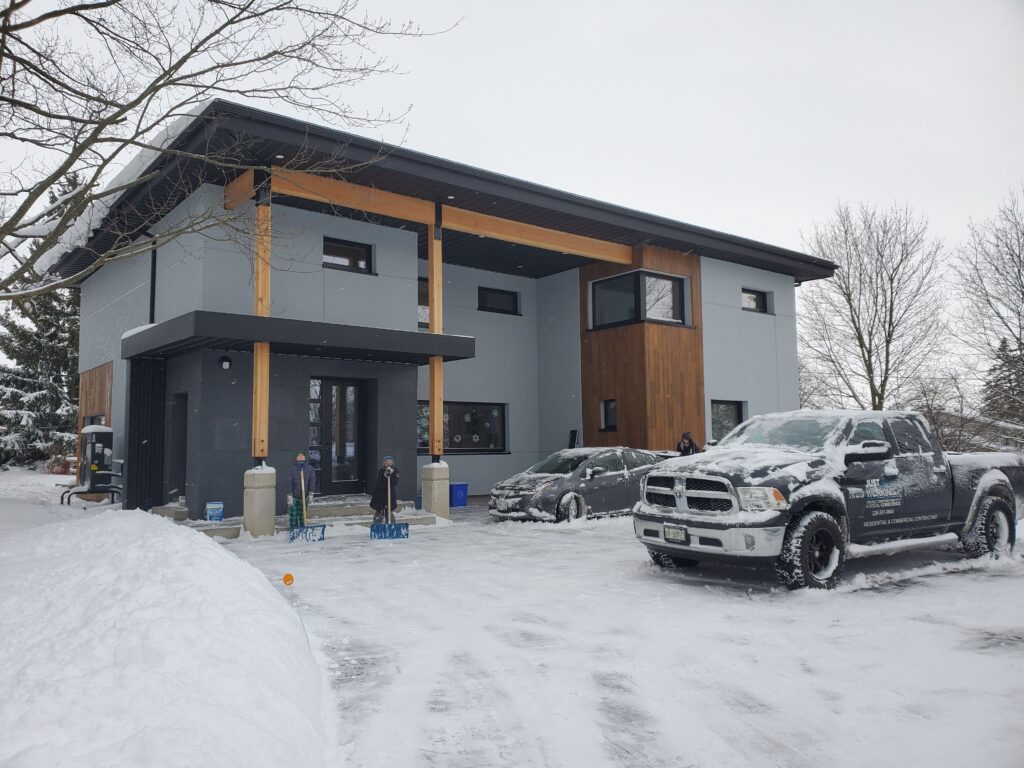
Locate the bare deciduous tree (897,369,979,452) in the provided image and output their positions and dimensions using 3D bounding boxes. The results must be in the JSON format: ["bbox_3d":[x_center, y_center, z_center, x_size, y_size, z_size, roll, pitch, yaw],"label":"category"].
[{"bbox_3d":[15.460,1.536,27.663,2.997,4.059,2.997,-3,-5,29],"label":"bare deciduous tree"}]

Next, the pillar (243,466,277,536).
[{"bbox_3d":[-4.560,2.152,13.949,0.420,1.190,0.420,3,-5,-39],"label":"pillar"}]

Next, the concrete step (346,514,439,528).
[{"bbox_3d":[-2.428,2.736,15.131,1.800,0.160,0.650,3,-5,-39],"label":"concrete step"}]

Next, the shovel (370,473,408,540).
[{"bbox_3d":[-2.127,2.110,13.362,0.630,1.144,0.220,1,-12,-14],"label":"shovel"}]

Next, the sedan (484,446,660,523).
[{"bbox_3d":[1.679,2.191,17.295,4.500,1.480,1.780,3,-6,-41],"label":"sedan"}]

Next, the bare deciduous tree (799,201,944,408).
[{"bbox_3d":[16.330,-2.046,34.871,6.463,12.245,6.463,-3,-5,25],"label":"bare deciduous tree"}]

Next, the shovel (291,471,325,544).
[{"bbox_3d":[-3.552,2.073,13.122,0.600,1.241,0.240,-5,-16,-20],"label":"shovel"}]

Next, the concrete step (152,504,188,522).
[{"bbox_3d":[-7.030,2.677,15.874,0.330,0.190,1.350,3,-5,-39],"label":"concrete step"}]

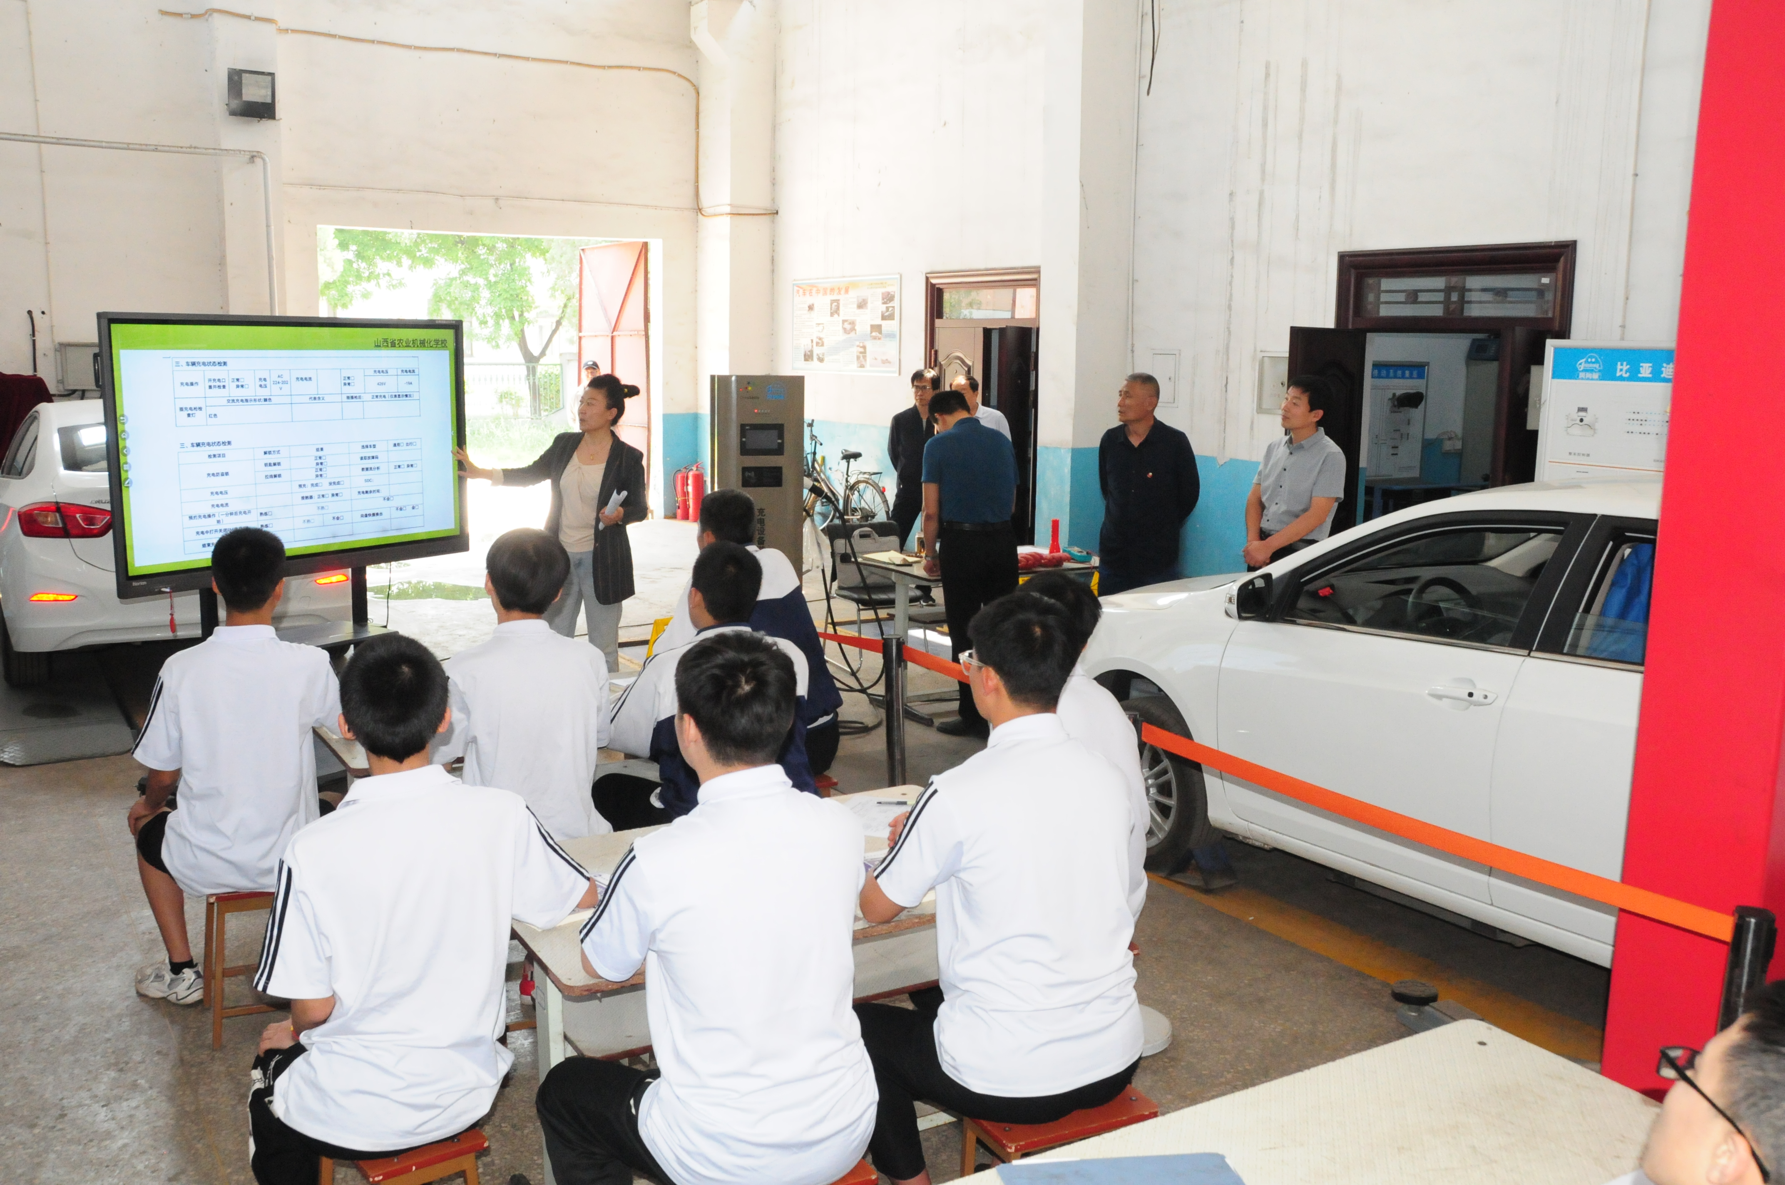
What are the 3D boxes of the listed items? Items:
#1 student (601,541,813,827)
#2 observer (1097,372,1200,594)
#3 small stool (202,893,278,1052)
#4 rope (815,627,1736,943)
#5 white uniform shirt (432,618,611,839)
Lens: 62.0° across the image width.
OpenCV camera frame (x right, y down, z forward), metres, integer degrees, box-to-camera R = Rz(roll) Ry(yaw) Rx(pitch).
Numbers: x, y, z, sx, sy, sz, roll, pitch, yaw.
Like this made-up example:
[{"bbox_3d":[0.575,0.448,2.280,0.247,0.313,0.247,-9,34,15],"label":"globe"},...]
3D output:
[{"bbox_3d":[-0.593,0.467,4.763,0.560,1.260,0.700,-6,12,-34],"label":"student"},{"bbox_3d":[1.225,-0.206,7.298,0.490,1.710,0.290,7,12,32],"label":"observer"},{"bbox_3d":[-1.716,0.986,4.131,0.340,0.430,0.250,-4,11,-26],"label":"small stool"},{"bbox_3d":[0.632,0.369,3.997,0.090,0.080,3.230,-6,11,-33],"label":"rope"},{"bbox_3d":[-1.080,0.382,4.380,0.520,0.670,0.360,-3,10,-19],"label":"white uniform shirt"}]

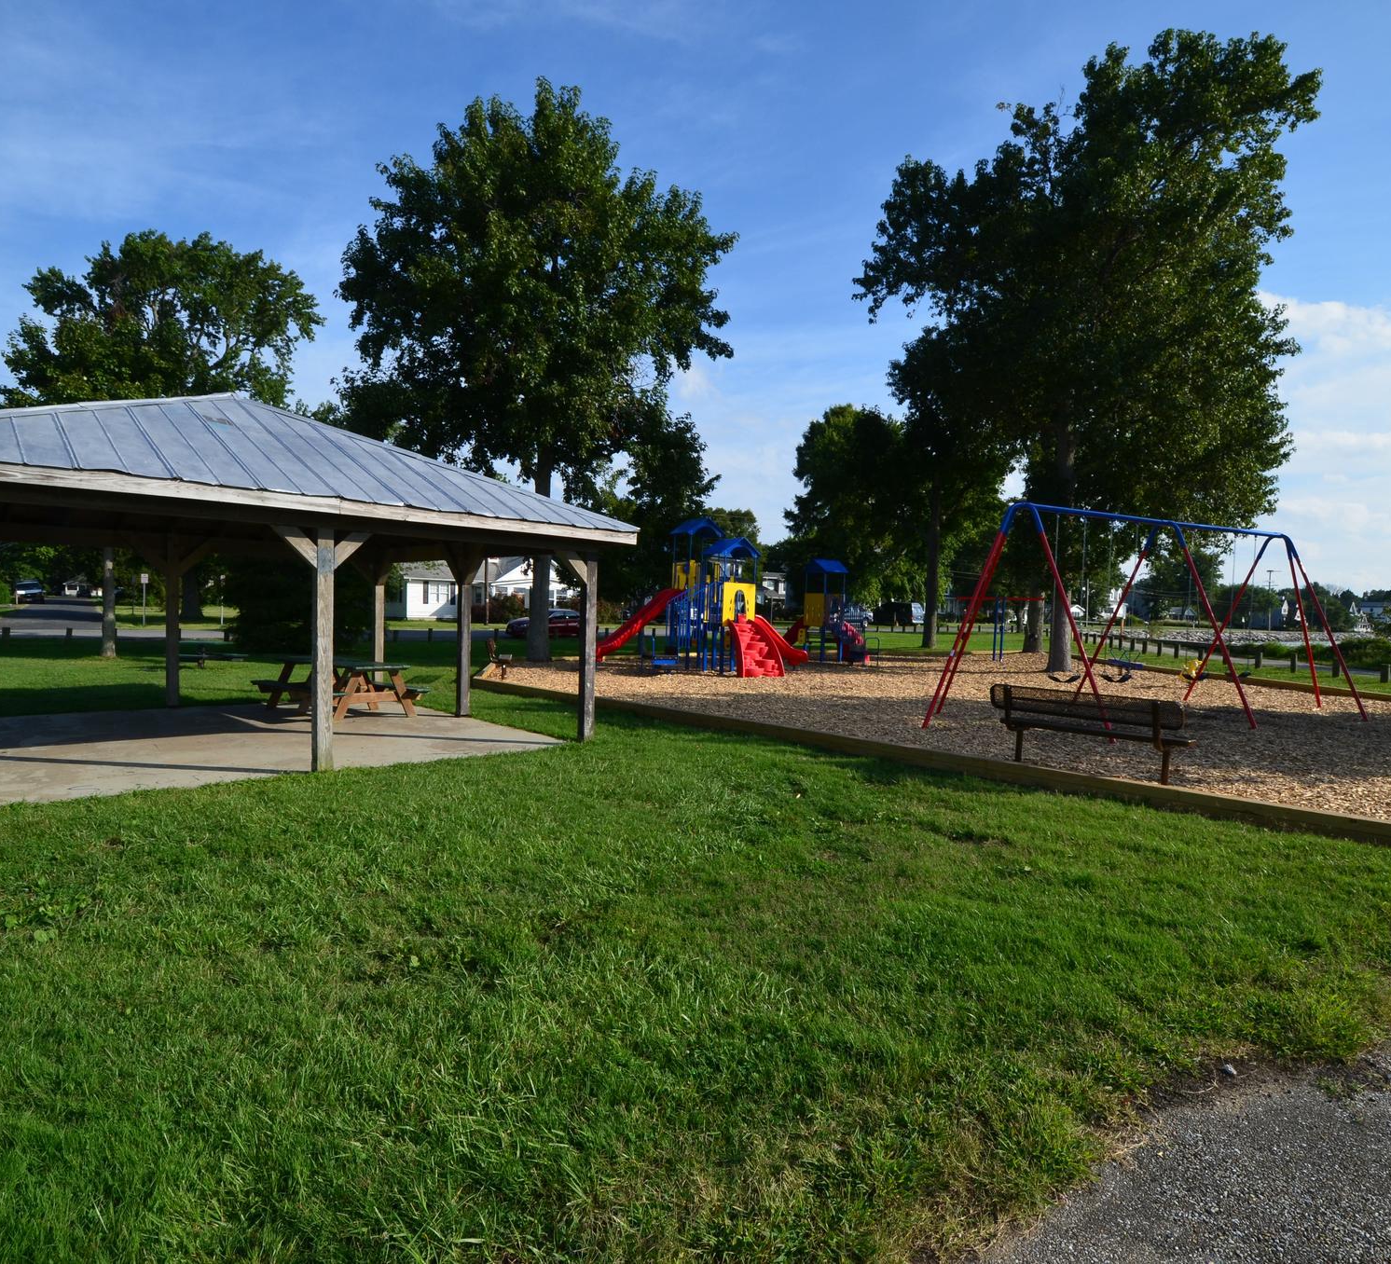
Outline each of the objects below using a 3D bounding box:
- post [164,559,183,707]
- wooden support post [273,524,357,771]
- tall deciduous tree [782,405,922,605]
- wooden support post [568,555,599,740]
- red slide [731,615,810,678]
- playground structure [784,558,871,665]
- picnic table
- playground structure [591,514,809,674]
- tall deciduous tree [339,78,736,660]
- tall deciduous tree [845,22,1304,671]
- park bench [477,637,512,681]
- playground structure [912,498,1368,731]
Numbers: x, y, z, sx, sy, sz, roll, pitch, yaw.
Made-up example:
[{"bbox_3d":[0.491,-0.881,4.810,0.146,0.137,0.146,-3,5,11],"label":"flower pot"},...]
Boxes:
[{"bbox_3d":[-7.804,-0.024,11.850,0.150,2.280,0.150,4,3,45],"label":"post"},{"bbox_3d":[-3.589,0.204,7.531,0.150,2.350,0.820,4,3,45],"label":"wooden support post"},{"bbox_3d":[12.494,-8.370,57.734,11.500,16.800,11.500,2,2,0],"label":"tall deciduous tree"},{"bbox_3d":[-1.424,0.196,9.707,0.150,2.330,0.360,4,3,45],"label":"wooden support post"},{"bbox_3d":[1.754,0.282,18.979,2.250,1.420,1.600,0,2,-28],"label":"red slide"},{"bbox_3d":[4.041,-0.727,25.586,1.500,3.250,3.700,0,3,-45],"label":"playground structure"},{"bbox_3d":[-5.264,0.812,11.790,2.500,0.750,1.480,3,3,41],"label":"picnic table"},{"bbox_3d":[0.576,-0.972,19.578,5.000,3.850,3.800,0,2,-30],"label":"playground structure"},{"bbox_3d":[-4.236,-7.142,21.167,10.400,15.800,10.400,1,2,-12],"label":"tall deciduous tree"},{"bbox_3d":[11.631,-8.317,23.314,12.000,18.800,12.000,2,2,23],"label":"tall deciduous tree"},{"bbox_3d":[-4.182,0.501,16.880,0.560,0.830,1.830,1,2,-11],"label":"park bench"},{"bbox_3d":[7.624,-0.240,12.953,10.140,3.180,3.070,0,2,-28],"label":"playground structure"}]

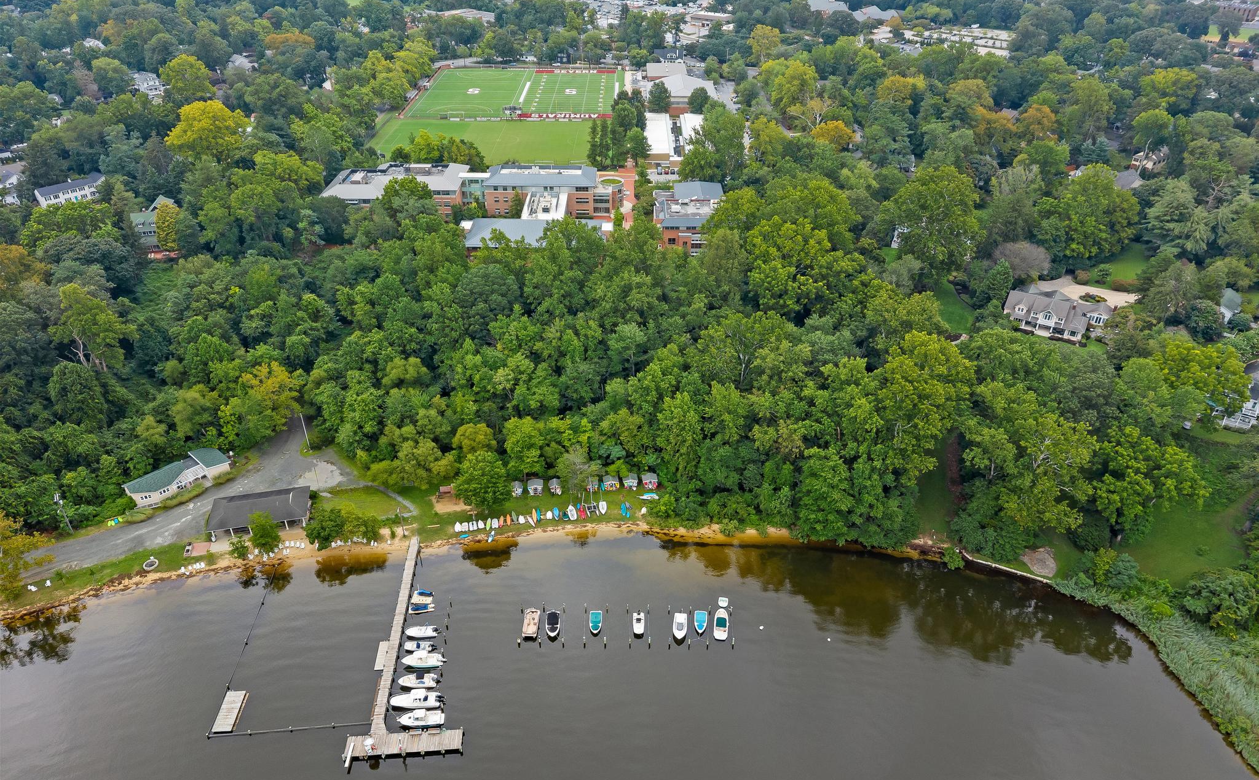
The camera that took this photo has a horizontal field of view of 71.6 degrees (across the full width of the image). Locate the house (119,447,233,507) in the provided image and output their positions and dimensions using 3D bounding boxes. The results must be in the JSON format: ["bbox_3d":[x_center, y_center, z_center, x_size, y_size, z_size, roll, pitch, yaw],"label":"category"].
[{"bbox_3d":[-102.800,19.320,198.520,19.800,5.000,8.800,-27,41,-36],"label":"house"}]

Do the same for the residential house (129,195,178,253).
[{"bbox_3d":[-163.200,-57.310,301.190,14.000,10.500,21.000,-10,33,-15],"label":"residential house"}]

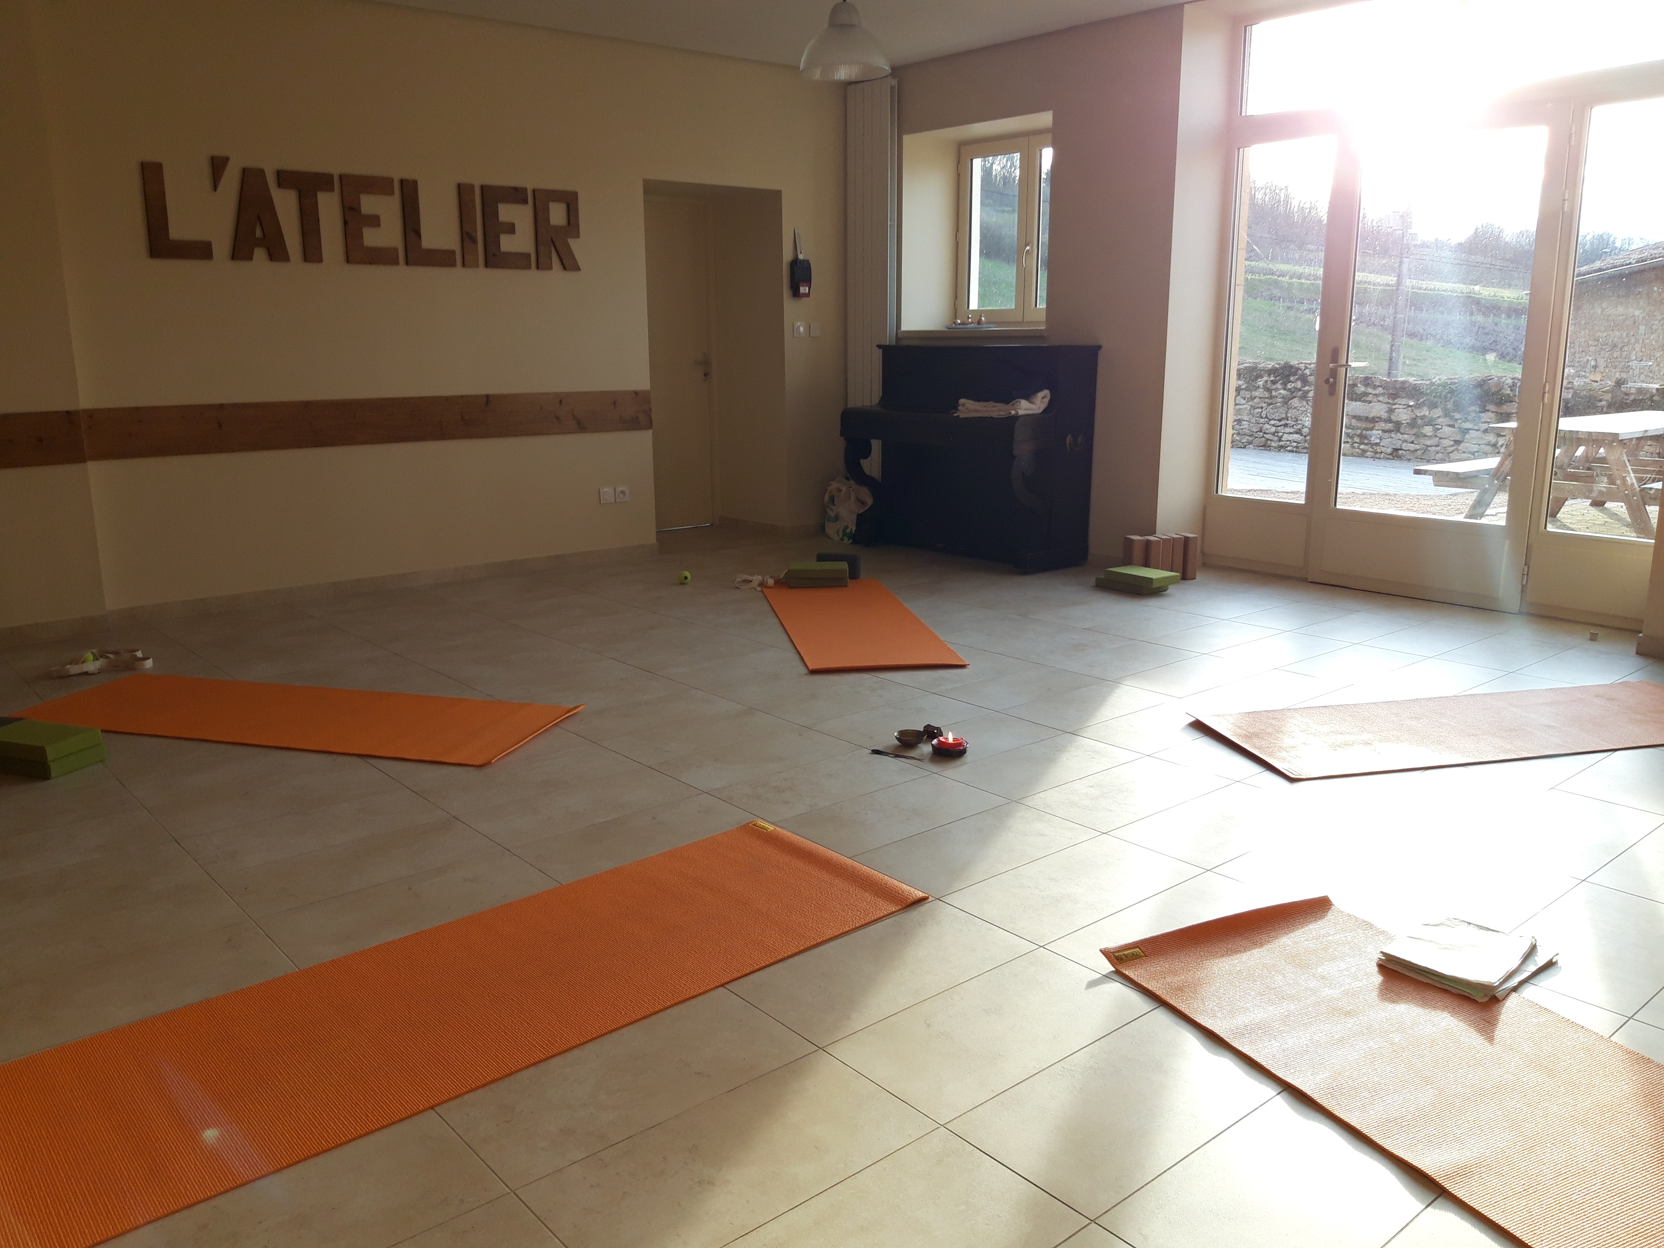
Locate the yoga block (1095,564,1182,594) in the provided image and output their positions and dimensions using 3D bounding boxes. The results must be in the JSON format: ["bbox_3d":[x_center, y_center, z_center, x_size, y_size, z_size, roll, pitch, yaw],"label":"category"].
[{"bbox_3d":[1.549,-0.218,6.292,0.238,0.100,0.375,-9,15,-34],"label":"yoga block"}]

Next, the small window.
[{"bbox_3d":[1.242,-2.441,7.764,0.080,1.140,1.180,-11,16,-39],"label":"small window"}]

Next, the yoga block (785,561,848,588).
[{"bbox_3d":[-0.072,-0.252,6.464,0.307,0.101,0.211,-1,13,-2],"label":"yoga block"}]

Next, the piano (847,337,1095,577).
[{"bbox_3d":[0.755,-1.004,7.296,0.639,1.209,1.475,-10,16,-38],"label":"piano"}]

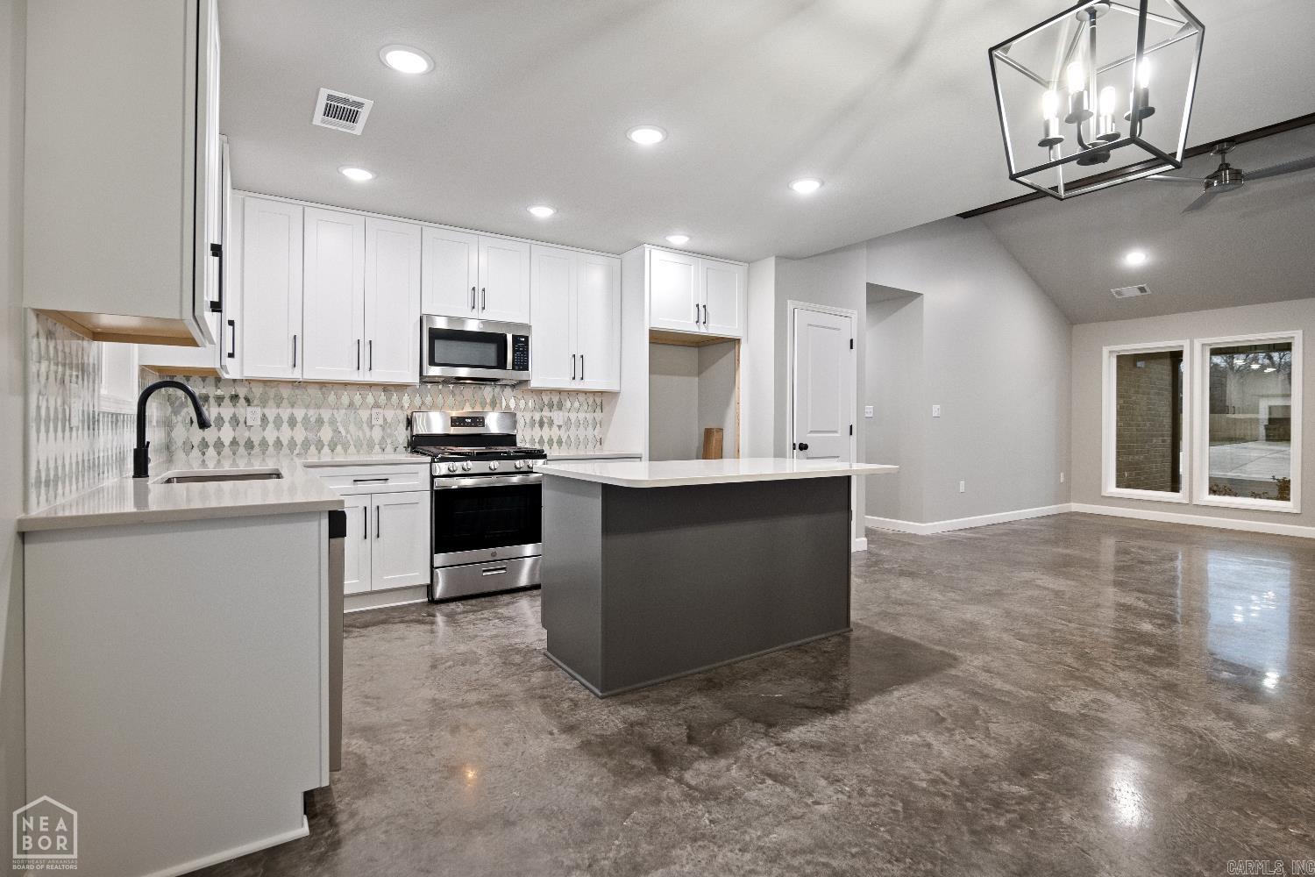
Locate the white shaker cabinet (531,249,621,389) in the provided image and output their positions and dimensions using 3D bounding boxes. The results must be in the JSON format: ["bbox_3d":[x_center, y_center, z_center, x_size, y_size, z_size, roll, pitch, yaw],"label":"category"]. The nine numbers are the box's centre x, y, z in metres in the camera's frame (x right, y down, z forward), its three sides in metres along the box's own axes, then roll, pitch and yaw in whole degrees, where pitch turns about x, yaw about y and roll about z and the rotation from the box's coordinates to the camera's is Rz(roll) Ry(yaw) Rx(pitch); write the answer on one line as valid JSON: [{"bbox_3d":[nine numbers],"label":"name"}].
[{"bbox_3d":[-0.710,-0.896,4.682,0.763,1.060,0.324,0,1,-33],"label":"white shaker cabinet"}]

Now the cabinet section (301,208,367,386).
[{"bbox_3d":[-1.996,-0.882,3.615,0.327,1.042,0.025,-1,1,-34],"label":"cabinet section"}]

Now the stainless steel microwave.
[{"bbox_3d":[-1.337,-0.622,4.253,0.760,0.417,0.370,0,1,-33],"label":"stainless steel microwave"}]

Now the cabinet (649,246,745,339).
[{"bbox_3d":[0.140,-1.133,4.864,0.975,0.609,0.650,-1,1,-34],"label":"cabinet"}]

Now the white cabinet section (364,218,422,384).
[{"bbox_3d":[-1.717,-0.885,3.802,0.345,1.042,0.025,-1,1,-34],"label":"white cabinet section"}]

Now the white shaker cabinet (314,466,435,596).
[{"bbox_3d":[-1.884,0.573,3.772,0.673,0.826,0.617,0,1,-33],"label":"white shaker cabinet"}]

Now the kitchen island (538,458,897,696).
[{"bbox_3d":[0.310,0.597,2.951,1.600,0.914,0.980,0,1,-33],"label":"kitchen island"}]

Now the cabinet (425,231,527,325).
[{"bbox_3d":[-1.342,-1.132,4.233,0.762,0.586,0.341,-1,1,-34],"label":"cabinet"}]

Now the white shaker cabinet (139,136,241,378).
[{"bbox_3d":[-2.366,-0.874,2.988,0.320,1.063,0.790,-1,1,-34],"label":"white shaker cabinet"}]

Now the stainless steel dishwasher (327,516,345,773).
[{"bbox_3d":[-1.298,0.616,1.750,0.605,0.826,0.600,0,1,-33],"label":"stainless steel dishwasher"}]

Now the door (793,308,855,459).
[{"bbox_3d":[1.413,-0.015,4.994,0.715,2.060,0.040,-1,1,-36],"label":"door"}]

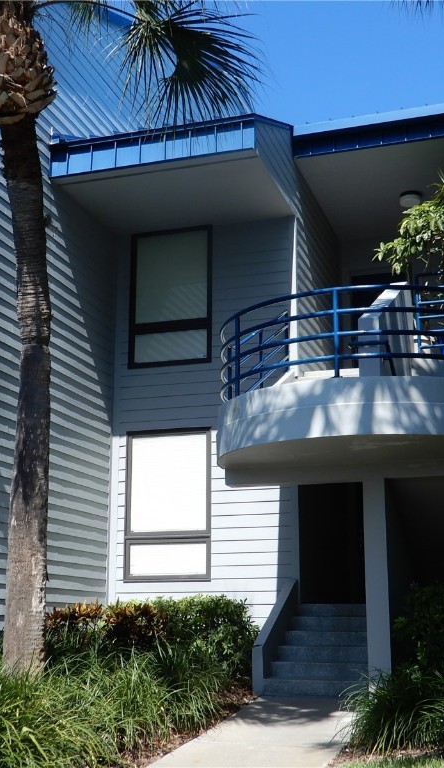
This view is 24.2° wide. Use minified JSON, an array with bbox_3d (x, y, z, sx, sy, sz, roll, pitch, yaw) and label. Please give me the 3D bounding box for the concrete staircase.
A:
[{"bbox_3d":[1.276,3.034,11.952,1.156,1.006,1.789,-4,-14,18],"label":"concrete staircase"}]

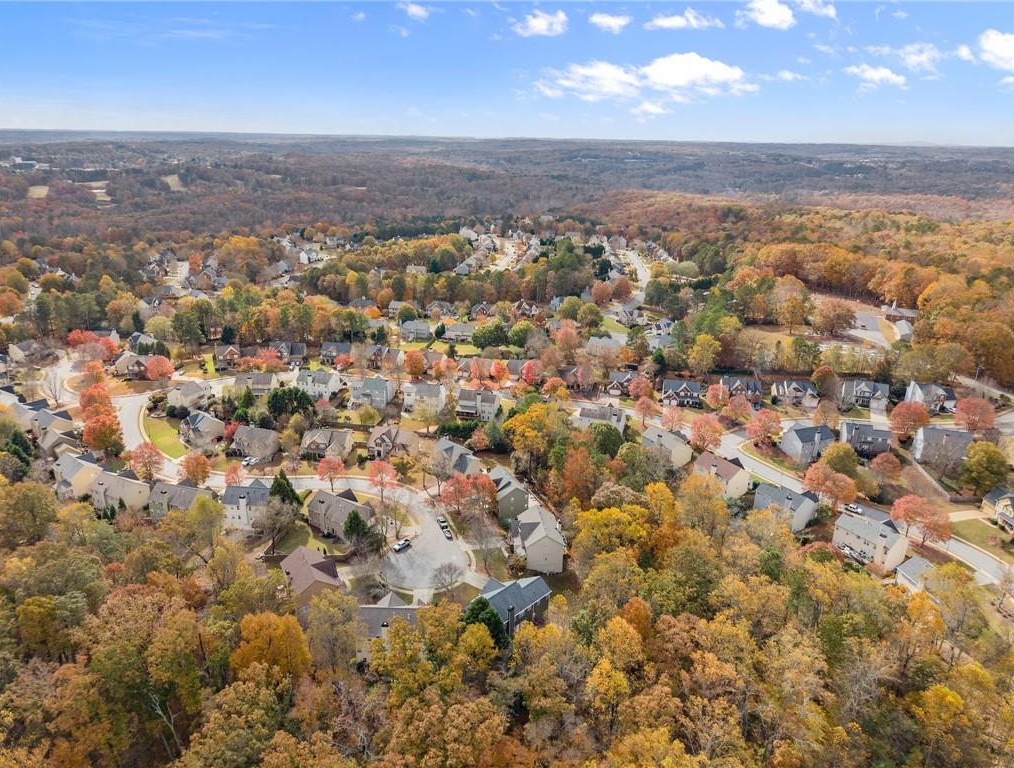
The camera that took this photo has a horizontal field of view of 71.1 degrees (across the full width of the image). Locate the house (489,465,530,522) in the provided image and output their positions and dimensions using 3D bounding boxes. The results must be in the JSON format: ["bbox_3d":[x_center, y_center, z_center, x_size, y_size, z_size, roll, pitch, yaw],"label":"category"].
[{"bbox_3d":[-0.320,32.230,215.110,10.890,9.140,15.260,-5,20,-16],"label":"house"}]

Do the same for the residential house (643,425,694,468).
[{"bbox_3d":[59.070,22.410,262.580,10.800,10.300,15.300,-14,24,-36],"label":"residential house"}]

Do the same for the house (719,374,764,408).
[{"bbox_3d":[104.940,2.030,317.000,16.500,9.500,10.500,5,20,12],"label":"house"}]

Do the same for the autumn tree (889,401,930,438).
[{"bbox_3d":[150.680,13.560,264.200,12.200,12.600,12.200,1,19,0],"label":"autumn tree"}]

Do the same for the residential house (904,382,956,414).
[{"bbox_3d":[183.911,5.654,308.002,15.000,9.500,11.500,5,20,10],"label":"residential house"}]

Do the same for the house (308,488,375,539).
[{"bbox_3d":[-49.490,37.980,212.470,15.700,10.000,11.250,13,23,31],"label":"house"}]

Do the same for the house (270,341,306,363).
[{"bbox_3d":[-111.022,-17.674,363.293,15.800,9.300,11.500,0,19,-3],"label":"house"}]

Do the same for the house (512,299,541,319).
[{"bbox_3d":[12.680,-47.560,457.300,14.300,10.400,11.500,2,19,2],"label":"house"}]

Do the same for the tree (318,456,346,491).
[{"bbox_3d":[-57.330,29.930,231.930,8.700,11.600,8.700,1,19,0],"label":"tree"}]

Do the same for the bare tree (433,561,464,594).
[{"bbox_3d":[-14.430,49.390,177.580,7.800,8.600,7.600,1,19,0],"label":"bare tree"}]

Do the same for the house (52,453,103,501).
[{"bbox_3d":[-133.820,27.860,221.920,13.450,9.430,11.730,16,25,37],"label":"house"}]

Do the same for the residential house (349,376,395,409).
[{"bbox_3d":[-57.490,3.190,303.280,15.400,11.000,10.500,3,19,7],"label":"residential house"}]

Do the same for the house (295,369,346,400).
[{"bbox_3d":[-82.179,0.192,309.996,15.300,9.800,11.000,6,20,13],"label":"house"}]

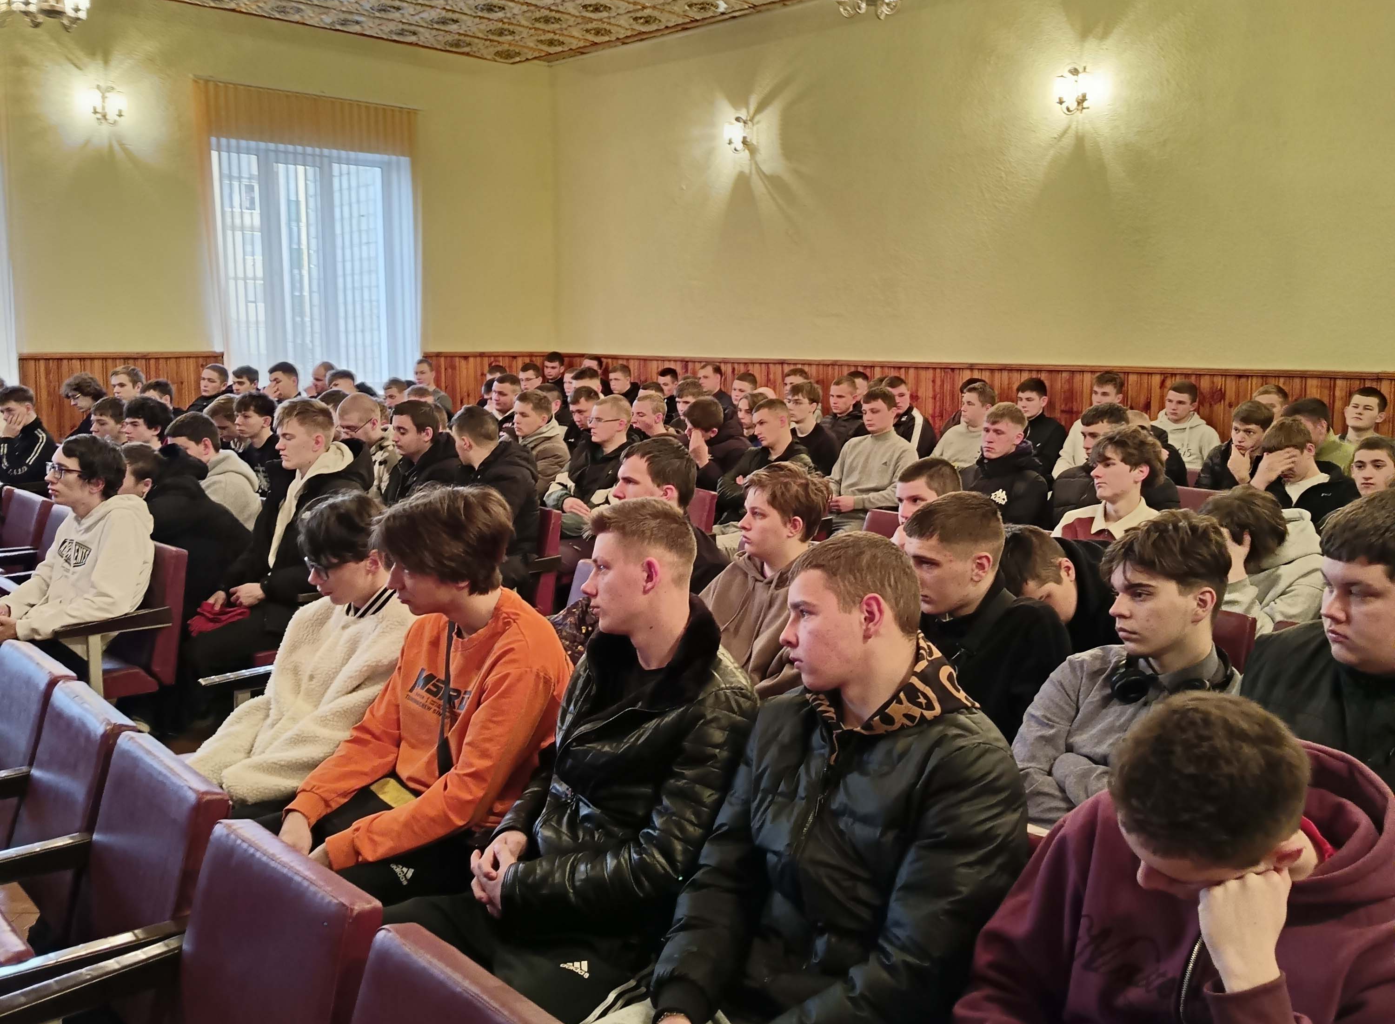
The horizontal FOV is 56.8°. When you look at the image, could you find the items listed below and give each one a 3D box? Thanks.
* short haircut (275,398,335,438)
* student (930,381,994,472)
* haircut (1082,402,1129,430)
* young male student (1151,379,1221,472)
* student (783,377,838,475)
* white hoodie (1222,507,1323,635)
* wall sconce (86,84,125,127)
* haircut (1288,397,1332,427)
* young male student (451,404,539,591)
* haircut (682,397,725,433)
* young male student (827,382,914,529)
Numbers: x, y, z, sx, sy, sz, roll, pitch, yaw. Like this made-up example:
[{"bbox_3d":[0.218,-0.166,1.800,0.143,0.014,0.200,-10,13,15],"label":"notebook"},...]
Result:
[{"bbox_3d":[-1.403,-0.341,4.620,0.200,0.150,0.165,-4,9,-31],"label":"short haircut"},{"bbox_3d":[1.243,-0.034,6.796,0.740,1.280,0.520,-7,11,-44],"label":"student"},{"bbox_3d":[1.713,-0.399,5.400,0.195,0.130,0.165,-6,10,-38],"label":"haircut"},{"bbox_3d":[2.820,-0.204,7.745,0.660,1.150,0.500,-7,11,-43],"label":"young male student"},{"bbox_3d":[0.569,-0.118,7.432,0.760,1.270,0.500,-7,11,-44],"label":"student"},{"bbox_3d":[1.749,0.259,3.800,0.500,0.580,0.500,-7,11,-43],"label":"white hoodie"},{"bbox_3d":[-4.502,-3.091,9.817,0.310,0.320,0.200,-7,11,-43],"label":"wall sconce"},{"bbox_3d":[2.826,-0.459,5.950,0.195,0.145,0.165,-6,10,-36],"label":"haircut"},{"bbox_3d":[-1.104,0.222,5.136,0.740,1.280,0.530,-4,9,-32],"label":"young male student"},{"bbox_3d":[0.029,-0.491,6.500,0.210,0.180,0.170,-2,8,-21],"label":"haircut"},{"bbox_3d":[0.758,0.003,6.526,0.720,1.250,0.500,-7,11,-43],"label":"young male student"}]

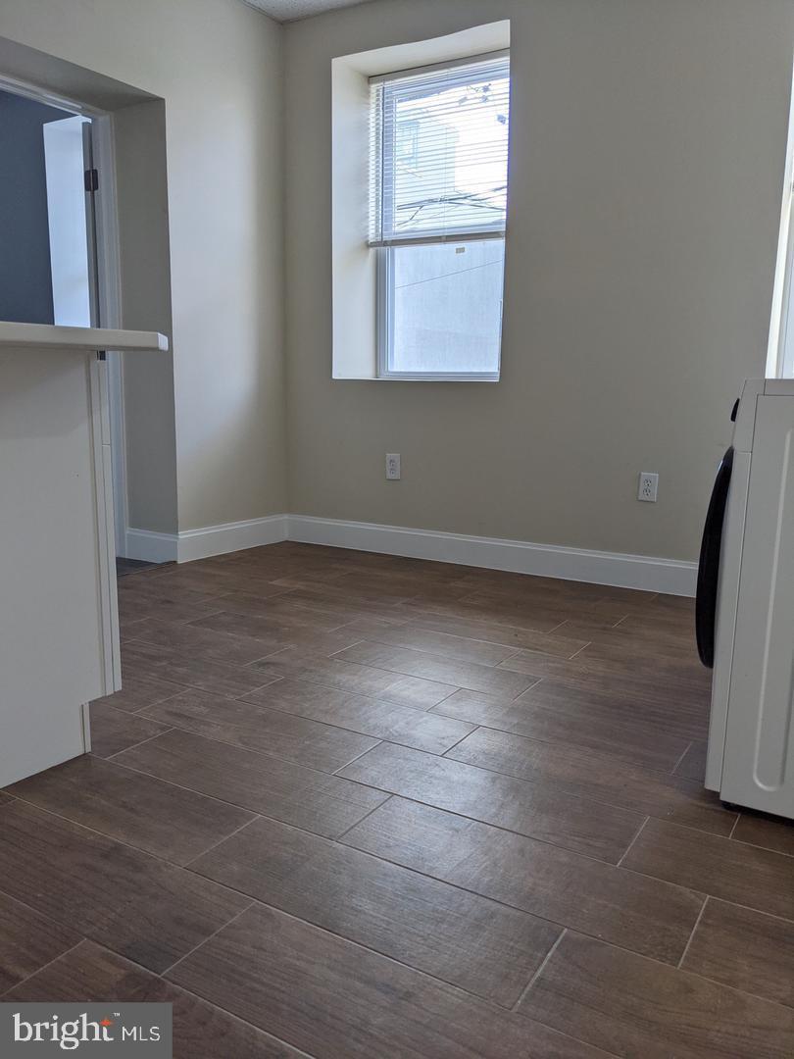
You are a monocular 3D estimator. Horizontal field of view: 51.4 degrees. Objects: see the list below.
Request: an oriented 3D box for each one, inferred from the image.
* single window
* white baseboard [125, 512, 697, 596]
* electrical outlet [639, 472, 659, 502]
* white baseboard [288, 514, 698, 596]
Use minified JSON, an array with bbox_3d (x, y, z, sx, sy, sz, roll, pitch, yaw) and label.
[{"bbox_3d":[0.238,-1.449,3.981,0.866,1.439,0.110,7,12,31],"label":"single window"},{"bbox_3d":[-0.004,0.134,3.538,2.433,0.143,0.791,7,12,31],"label":"white baseboard"},{"bbox_3d":[1.015,-0.170,3.319,0.070,0.114,0.012,7,12,31],"label":"electrical outlet"},{"bbox_3d":[0.351,0.098,3.771,2.153,0.143,0.020,7,12,31],"label":"white baseboard"}]

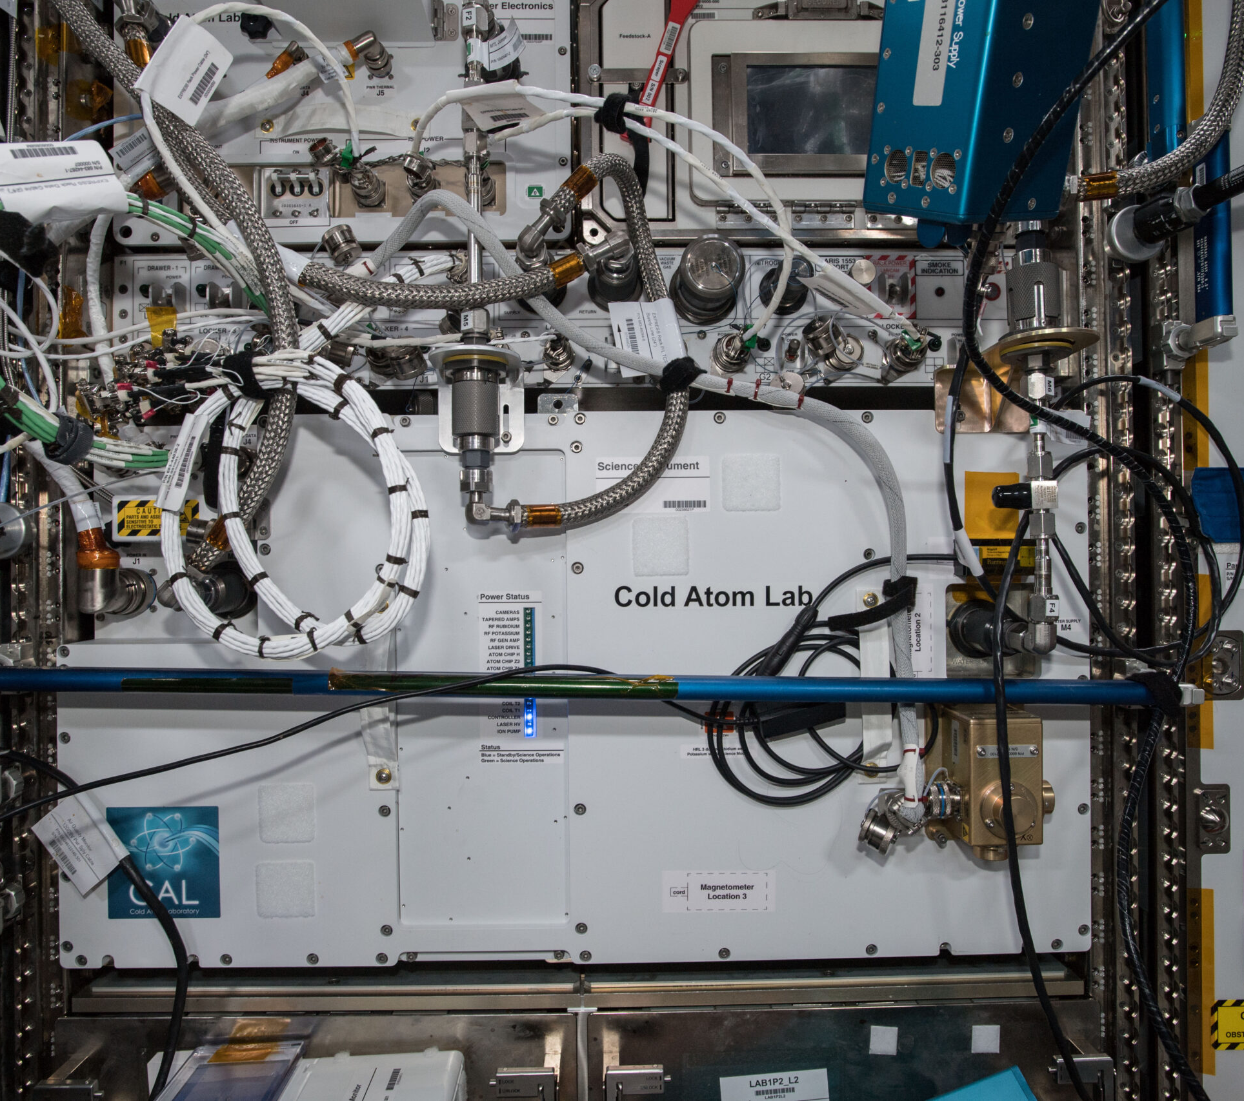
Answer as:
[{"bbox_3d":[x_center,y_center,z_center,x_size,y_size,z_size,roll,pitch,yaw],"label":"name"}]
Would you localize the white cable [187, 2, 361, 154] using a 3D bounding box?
[{"bbox_3d":[-0.283,-0.384,0.745,0.130,0.113,0.090,0,0,-2],"label":"white cable"}]

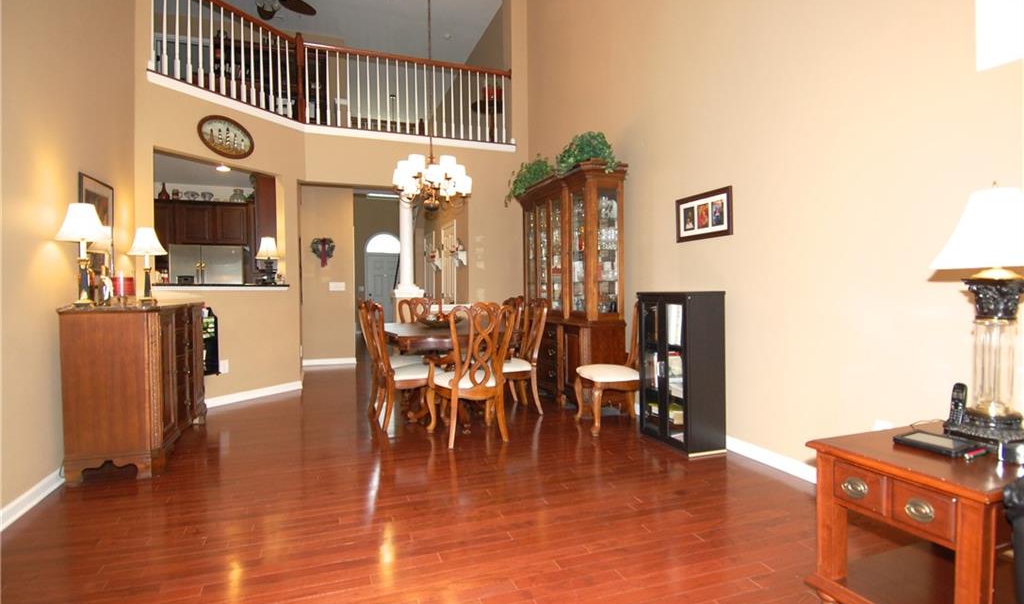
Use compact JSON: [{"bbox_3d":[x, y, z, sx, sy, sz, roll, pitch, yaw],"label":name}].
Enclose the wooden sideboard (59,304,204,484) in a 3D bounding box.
[{"bbox_3d":[-2.586,0.539,3.635,0.475,1.005,1.340,-1,1,-19],"label":"wooden sideboard"}]

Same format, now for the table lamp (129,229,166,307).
[{"bbox_3d":[-2.896,-0.273,4.045,0.250,0.595,0.250,-1,1,-19],"label":"table lamp"}]

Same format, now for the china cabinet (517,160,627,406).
[{"bbox_3d":[0.569,-0.122,5.341,0.493,2.285,1.658,-1,1,-20],"label":"china cabinet"}]

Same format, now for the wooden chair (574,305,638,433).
[{"bbox_3d":[0.874,0.510,4.246,0.594,1.056,0.538,-1,1,-11],"label":"wooden chair"}]

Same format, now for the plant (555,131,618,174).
[{"bbox_3d":[0.662,-1.385,4.837,0.430,0.420,0.600,-1,1,-19],"label":"plant"}]

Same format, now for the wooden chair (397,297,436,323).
[{"bbox_3d":[-0.948,0.501,5.581,0.538,1.056,0.594,-1,1,-20],"label":"wooden chair"}]

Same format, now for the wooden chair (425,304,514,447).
[{"bbox_3d":[-0.334,0.521,3.850,0.530,0.995,0.540,-1,1,-23],"label":"wooden chair"}]

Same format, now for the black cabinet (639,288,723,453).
[{"bbox_3d":[1.241,0.486,3.800,0.330,1.114,0.627,-1,1,-20],"label":"black cabinet"}]

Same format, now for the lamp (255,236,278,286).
[{"bbox_3d":[-2.699,-0.457,5.617,0.240,0.520,0.240,0,1,31],"label":"lamp"}]

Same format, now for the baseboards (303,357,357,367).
[{"bbox_3d":[-2.808,0.920,7.875,0.767,0.100,0.020,-1,1,-19],"label":"baseboards"}]

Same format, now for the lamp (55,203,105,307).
[{"bbox_3d":[-2.581,-0.274,3.082,0.246,0.616,0.246,-1,1,-20],"label":"lamp"}]

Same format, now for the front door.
[{"bbox_3d":[-3.325,-0.196,13.405,0.936,2.149,0.070,-1,1,-19],"label":"front door"}]

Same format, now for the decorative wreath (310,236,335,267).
[{"bbox_3d":[-2.887,-0.758,7.825,0.330,0.448,0.078,-1,1,-20],"label":"decorative wreath"}]

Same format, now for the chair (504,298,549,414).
[{"bbox_3d":[-0.011,0.507,4.810,0.594,1.056,0.538,-1,1,-20],"label":"chair"}]

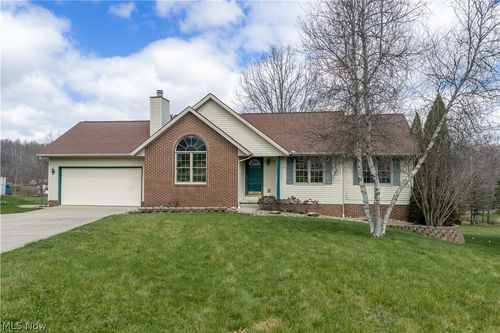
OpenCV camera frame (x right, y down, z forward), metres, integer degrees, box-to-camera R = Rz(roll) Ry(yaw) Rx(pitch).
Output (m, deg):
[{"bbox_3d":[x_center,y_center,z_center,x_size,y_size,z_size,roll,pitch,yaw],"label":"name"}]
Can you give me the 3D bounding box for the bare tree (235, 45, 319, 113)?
[{"bbox_3d":[2.566,-4.119,37.838,8.600,15.620,8.400,0,-1,8],"label":"bare tree"}]

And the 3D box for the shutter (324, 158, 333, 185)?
[{"bbox_3d":[4.021,0.261,19.860,0.370,1.360,0.045,0,-1,8],"label":"shutter"}]

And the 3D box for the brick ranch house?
[{"bbox_3d":[-1.161,-0.890,24.165,20.330,7.230,10.290,0,-1,8],"label":"brick ranch house"}]

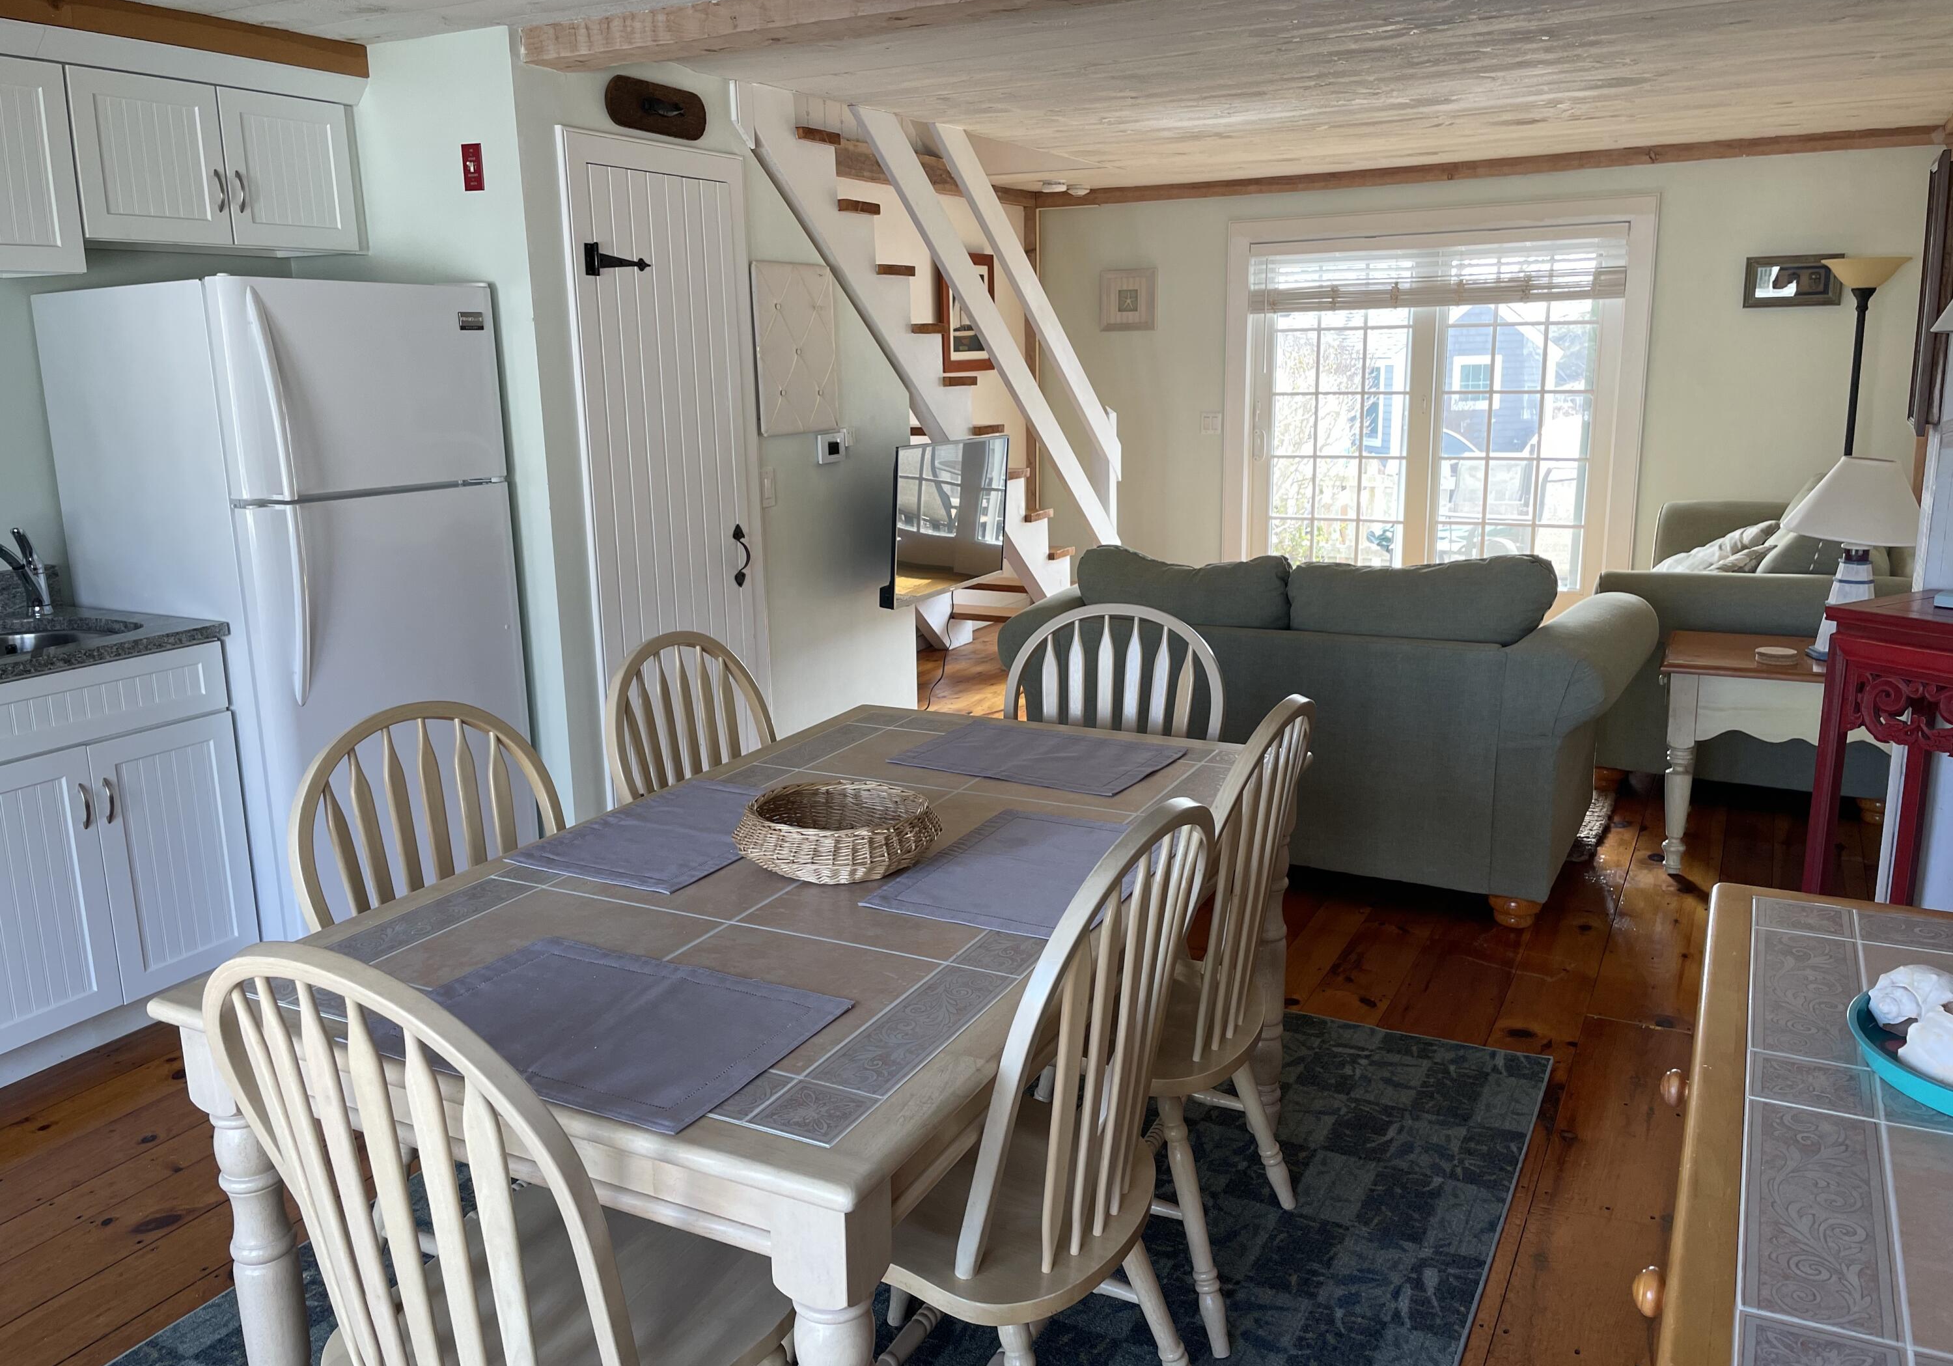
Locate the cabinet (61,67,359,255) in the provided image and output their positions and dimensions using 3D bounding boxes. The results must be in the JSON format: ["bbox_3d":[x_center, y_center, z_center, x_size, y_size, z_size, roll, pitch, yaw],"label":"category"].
[{"bbox_3d":[-2.001,-1.298,3.732,0.340,0.390,0.775,6,14,28],"label":"cabinet"}]

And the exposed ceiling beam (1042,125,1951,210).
[{"bbox_3d":[2.127,-2.403,6.901,4.099,0.085,0.080,5,14,26],"label":"exposed ceiling beam"}]

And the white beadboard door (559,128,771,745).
[{"bbox_3d":[-0.872,-0.499,4.350,0.060,2.085,0.755,6,14,30],"label":"white beadboard door"}]

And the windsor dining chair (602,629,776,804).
[{"bbox_3d":[-0.339,0.407,2.854,0.520,0.985,0.490,5,14,26],"label":"windsor dining chair"}]

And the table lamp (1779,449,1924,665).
[{"bbox_3d":[2.490,-0.356,4.152,0.430,0.565,0.430,5,14,26],"label":"table lamp"}]

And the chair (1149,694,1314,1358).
[{"bbox_3d":[0.258,0.490,2.439,0.520,0.985,0.480,5,14,26],"label":"chair"}]

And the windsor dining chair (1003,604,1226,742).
[{"bbox_3d":[0.209,0.361,2.946,0.480,0.965,0.530,4,14,24],"label":"windsor dining chair"}]

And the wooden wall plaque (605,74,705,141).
[{"bbox_3d":[-0.909,-1.635,4.178,0.040,0.137,0.440,5,14,28],"label":"wooden wall plaque"}]

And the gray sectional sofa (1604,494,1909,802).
[{"bbox_3d":[2.964,-0.252,5.562,0.960,0.910,2.300,5,14,28],"label":"gray sectional sofa"}]

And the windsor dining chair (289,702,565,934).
[{"bbox_3d":[-0.660,0.534,2.252,0.530,0.965,0.480,6,14,29],"label":"windsor dining chair"}]

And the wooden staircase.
[{"bbox_3d":[-0.377,-1.031,6.121,0.880,2.350,3.100,6,14,27],"label":"wooden staircase"}]

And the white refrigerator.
[{"bbox_3d":[-1.752,-0.162,3.880,0.785,1.690,0.757,6,15,29],"label":"white refrigerator"}]

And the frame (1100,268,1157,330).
[{"bbox_3d":[0.795,-2.007,7.692,0.315,0.312,0.030,5,14,26],"label":"frame"}]

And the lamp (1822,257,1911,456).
[{"bbox_3d":[3.680,-0.854,6.226,0.320,1.810,0.320,6,14,27],"label":"lamp"}]

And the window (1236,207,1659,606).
[{"bbox_3d":[2.185,-1.254,7.185,1.990,2.040,0.120,5,14,26],"label":"window"}]

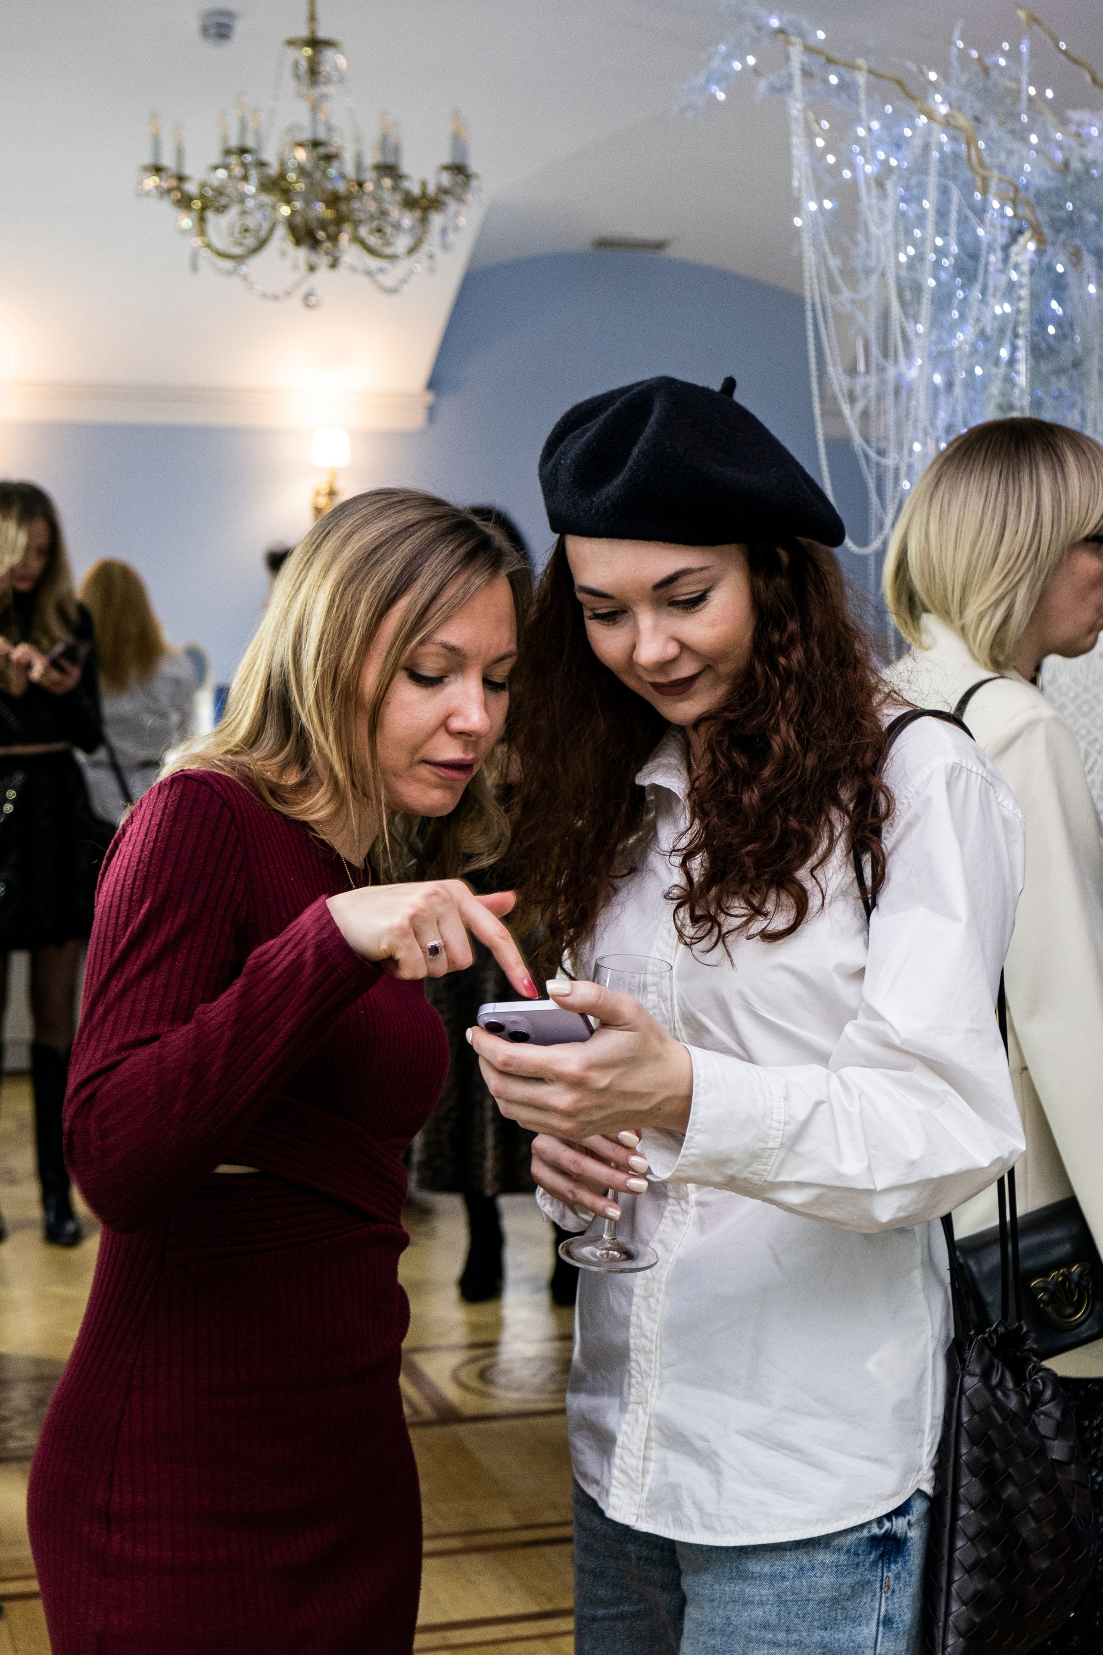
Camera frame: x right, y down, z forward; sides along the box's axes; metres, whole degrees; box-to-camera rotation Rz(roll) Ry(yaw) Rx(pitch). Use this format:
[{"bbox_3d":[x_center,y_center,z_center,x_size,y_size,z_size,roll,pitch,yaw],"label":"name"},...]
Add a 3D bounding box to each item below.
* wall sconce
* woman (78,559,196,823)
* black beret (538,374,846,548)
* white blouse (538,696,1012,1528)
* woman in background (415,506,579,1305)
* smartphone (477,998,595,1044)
[{"bbox_3d":[-0.681,-1.046,7.572,0.130,0.330,0.190,-1,6,-16],"label":"wall sconce"},{"bbox_3d":[-1.208,-0.003,7.200,0.450,1.580,0.280,0,6,-6],"label":"woman"},{"bbox_3d":[0.111,-0.288,1.950,0.245,0.135,0.260,0,12,0],"label":"black beret"},{"bbox_3d":[0.147,0.207,1.905,0.460,0.650,0.350,5,8,38],"label":"white blouse"},{"bbox_3d":[-0.094,0.152,5.330,0.460,1.680,0.320,3,6,23],"label":"woman in background"},{"bbox_3d":[0.004,0.161,1.684,0.071,0.008,0.147,-4,-38,18],"label":"smartphone"}]

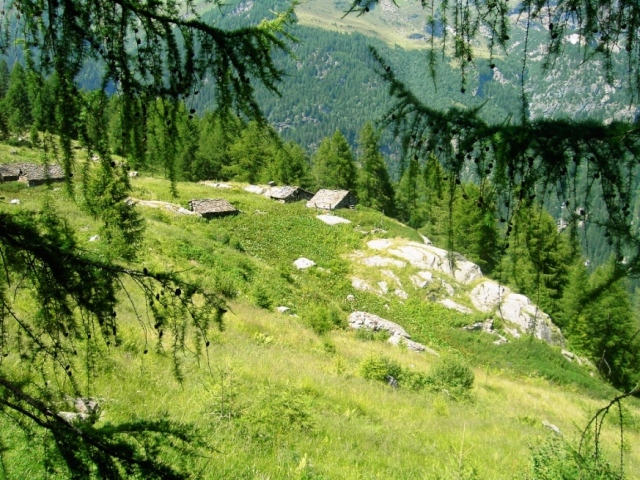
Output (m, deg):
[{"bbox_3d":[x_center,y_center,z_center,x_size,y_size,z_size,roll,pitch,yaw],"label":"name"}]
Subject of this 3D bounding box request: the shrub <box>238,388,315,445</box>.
[{"bbox_3d":[-0.941,3.819,14.000,1.600,1.000,1.350,-1,12,0],"label":"shrub"}]

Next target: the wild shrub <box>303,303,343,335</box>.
[{"bbox_3d":[0.108,3.440,28.000,1.700,1.100,1.500,-1,12,0],"label":"wild shrub"}]

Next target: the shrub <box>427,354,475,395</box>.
[{"bbox_3d":[4.064,4.172,20.000,1.420,1.080,1.300,-1,12,0],"label":"shrub"}]

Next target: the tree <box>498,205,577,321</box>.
[{"bbox_3d":[16.883,2.202,50.000,5.900,10.000,5.700,0,14,0],"label":"tree"}]

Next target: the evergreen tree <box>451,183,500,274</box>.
[{"bbox_3d":[14.658,-0.613,61.000,4.800,10.000,4.700,0,14,0],"label":"evergreen tree"}]

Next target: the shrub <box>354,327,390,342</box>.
[{"bbox_3d":[2.393,4.331,29.500,1.600,0.750,1.200,0,14,0],"label":"shrub"}]

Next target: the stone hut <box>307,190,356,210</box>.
[{"bbox_3d":[1.808,-5.633,90.000,4.700,2.750,6.000,7,14,32],"label":"stone hut"}]

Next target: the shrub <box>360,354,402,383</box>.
[{"bbox_3d":[1.996,4.170,21.000,1.350,0.820,1.150,-1,12,0],"label":"shrub"}]

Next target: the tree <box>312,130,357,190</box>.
[{"bbox_3d":[2.062,-10.734,92.000,6.200,10.000,6.000,0,14,0],"label":"tree"}]

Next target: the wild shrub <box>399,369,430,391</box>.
[{"bbox_3d":[3.286,4.850,22.500,1.100,0.720,0.950,0,14,0],"label":"wild shrub"}]

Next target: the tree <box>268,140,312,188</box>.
[{"bbox_3d":[-4.604,-11.472,101.000,6.800,8.500,6.500,-1,12,0],"label":"tree"}]

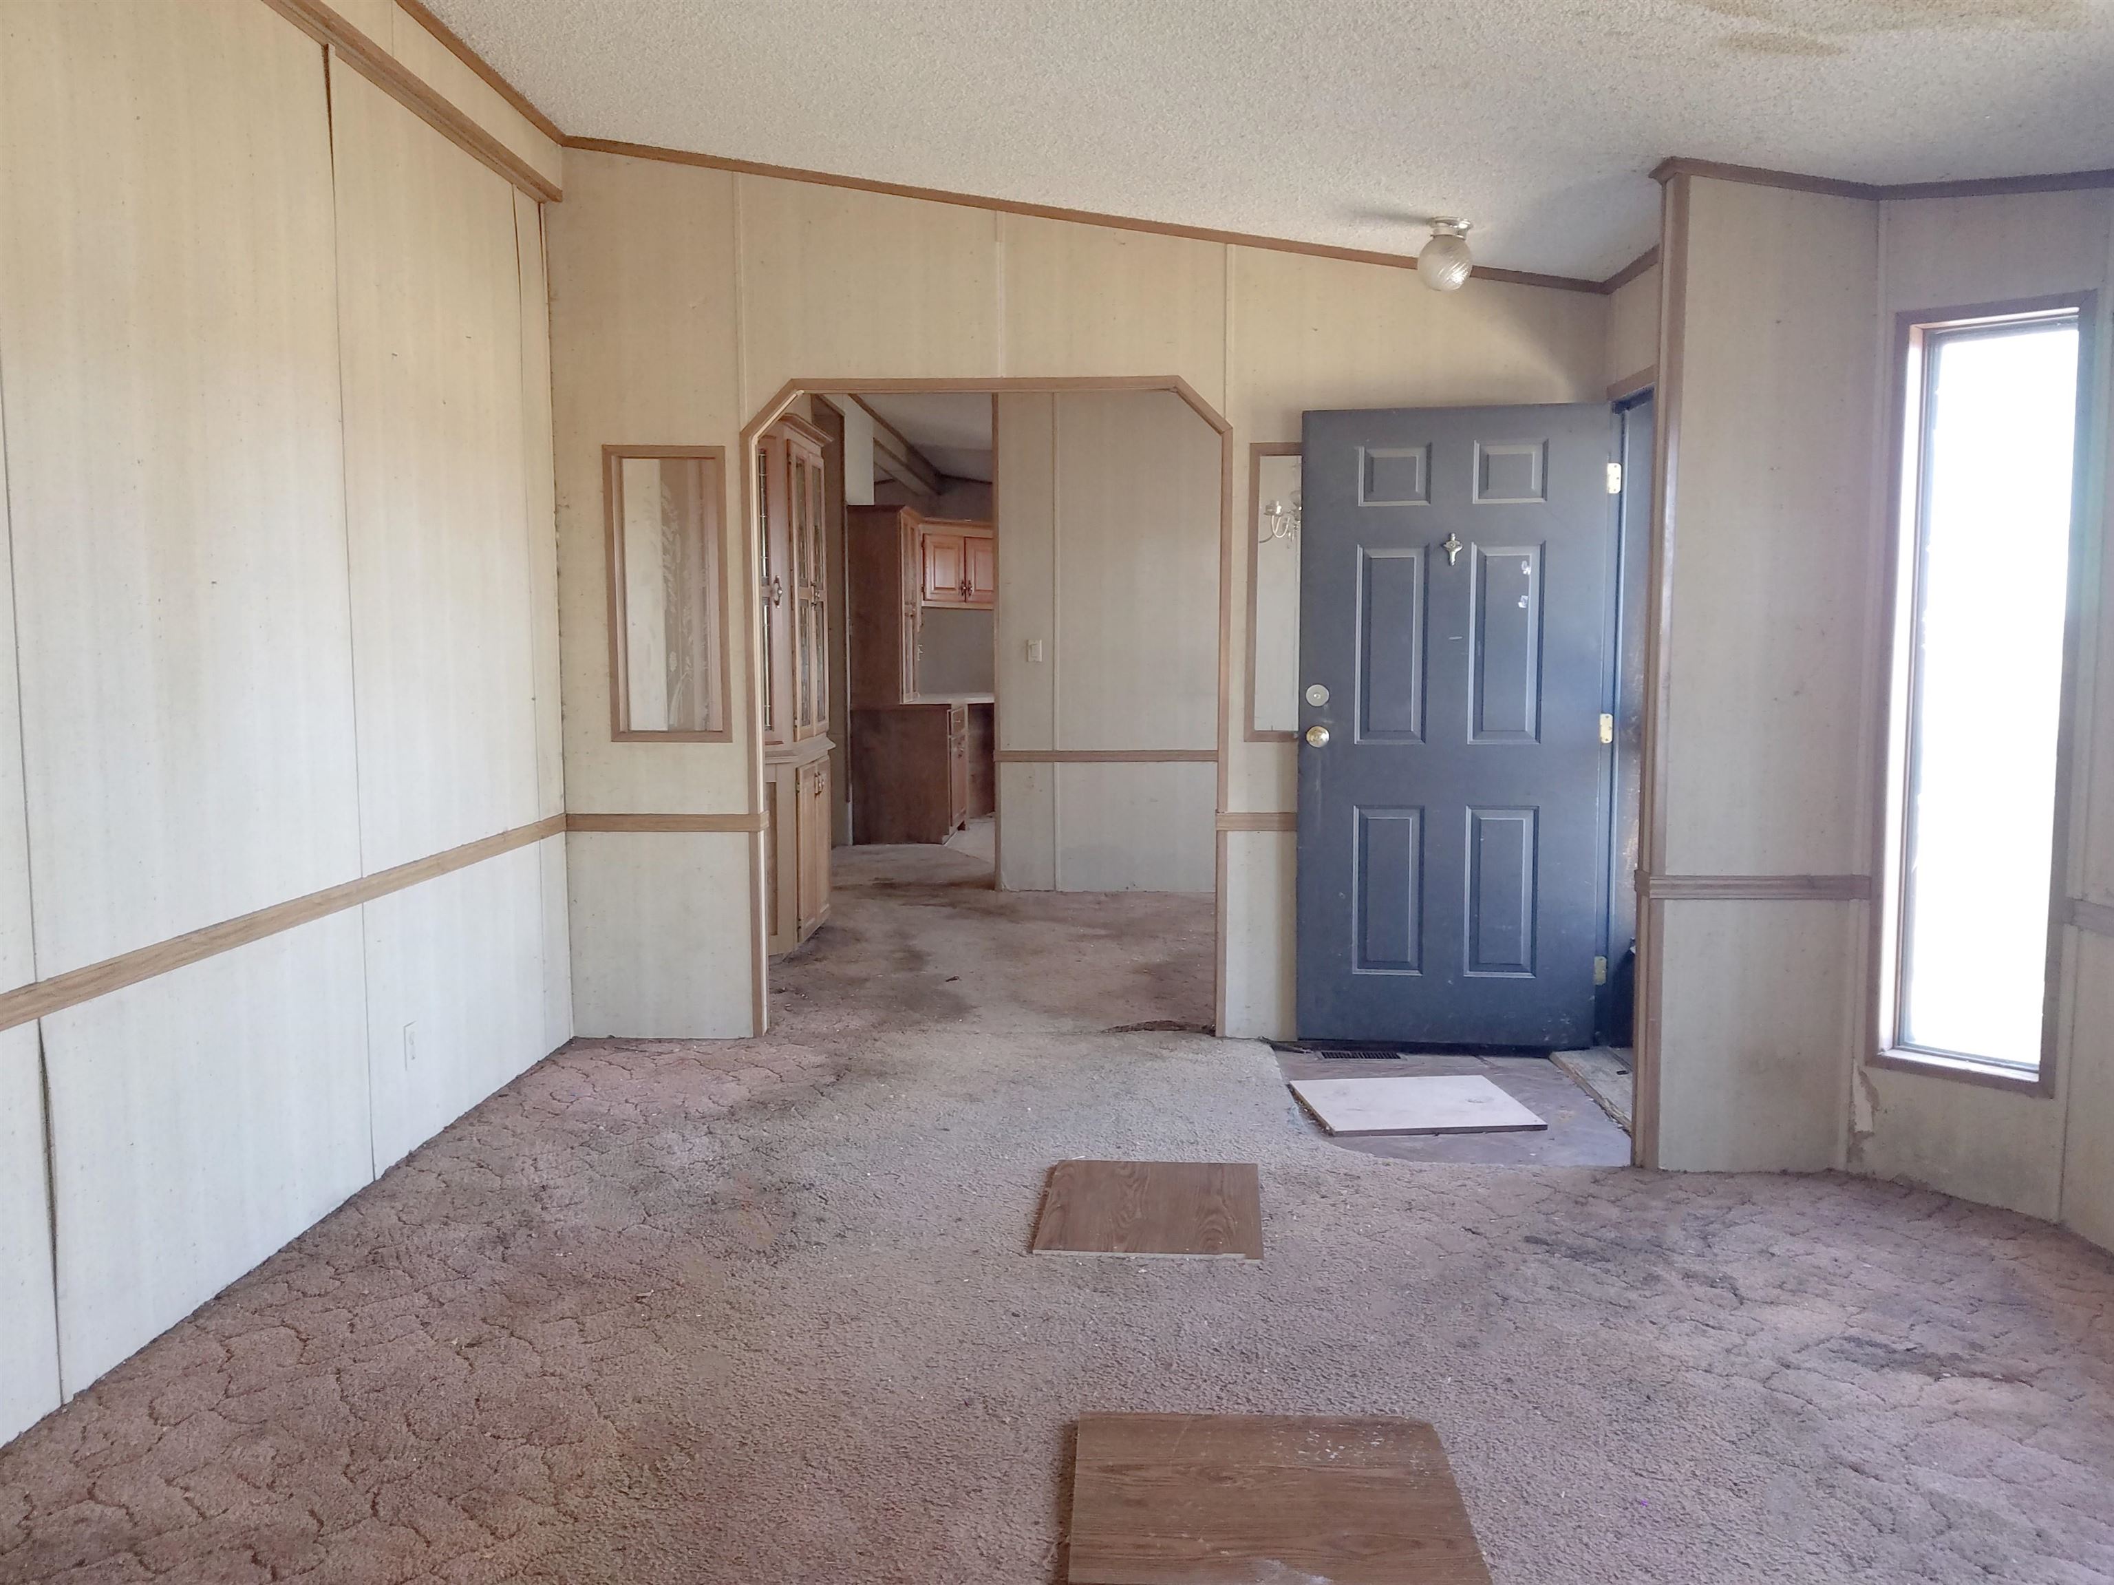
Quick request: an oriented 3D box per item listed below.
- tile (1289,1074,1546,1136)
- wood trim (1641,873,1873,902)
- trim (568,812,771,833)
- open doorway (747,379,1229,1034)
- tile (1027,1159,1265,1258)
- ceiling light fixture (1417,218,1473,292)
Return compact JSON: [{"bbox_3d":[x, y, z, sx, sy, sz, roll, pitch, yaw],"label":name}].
[{"bbox_3d":[1.020,0.898,4.555,0.591,0.016,0.496,-1,5,-5],"label":"tile"},{"bbox_3d":[1.723,0.236,3.891,0.538,0.059,0.025,0,5,2],"label":"wood trim"},{"bbox_3d":[-1.302,0.104,5.273,0.669,0.059,0.025,0,5,2],"label":"trim"},{"bbox_3d":[-0.230,-0.255,5.246,1.574,2.172,0.120,0,5,2],"label":"open doorway"},{"bbox_3d":[0.226,0.971,3.710,0.497,0.016,0.598,0,5,5],"label":"tile"},{"bbox_3d":[1.117,-1.544,4.584,0.158,0.200,0.158,8,6,1],"label":"ceiling light fixture"}]

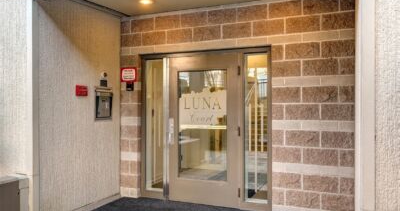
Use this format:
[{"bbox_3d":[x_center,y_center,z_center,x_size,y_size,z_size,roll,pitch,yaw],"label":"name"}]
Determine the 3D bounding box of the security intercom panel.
[{"bbox_3d":[-1.314,-0.021,4.593,0.055,0.438,0.325,0,0,23],"label":"security intercom panel"}]

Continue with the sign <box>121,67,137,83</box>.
[{"bbox_3d":[-1.051,-0.454,4.901,0.285,0.217,0.014,0,0,23],"label":"sign"}]

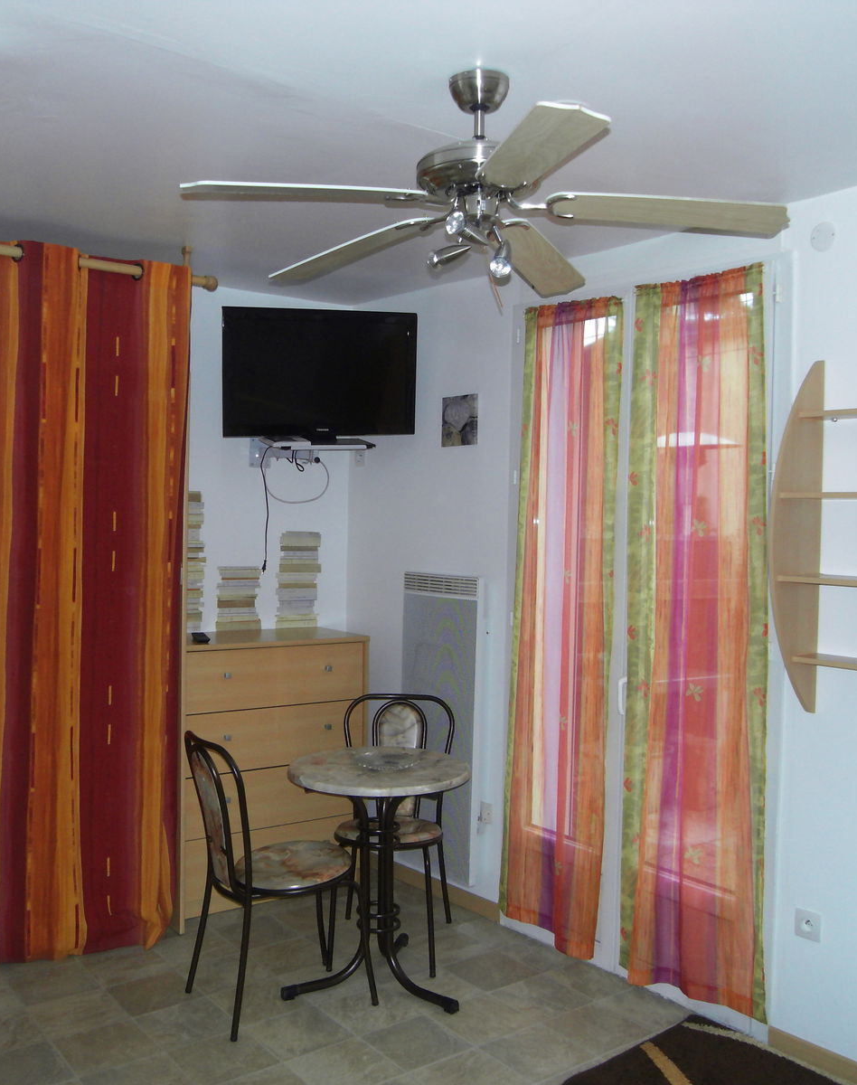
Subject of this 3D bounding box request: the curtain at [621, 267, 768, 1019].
[{"bbox_3d":[0.815,0.298,3.097,0.068,2.242,0.520,0,2,-40],"label":"curtain"}]

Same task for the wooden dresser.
[{"bbox_3d":[-0.712,0.895,4.127,0.810,1.028,0.441,0,2,-33],"label":"wooden dresser"}]

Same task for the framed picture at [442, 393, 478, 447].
[{"bbox_3d":[0.121,-0.478,3.949,0.018,0.198,0.207,0,2,-40],"label":"framed picture"}]

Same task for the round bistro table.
[{"bbox_3d":[-0.155,1.088,3.297,0.596,0.704,0.596,1,1,0],"label":"round bistro table"}]

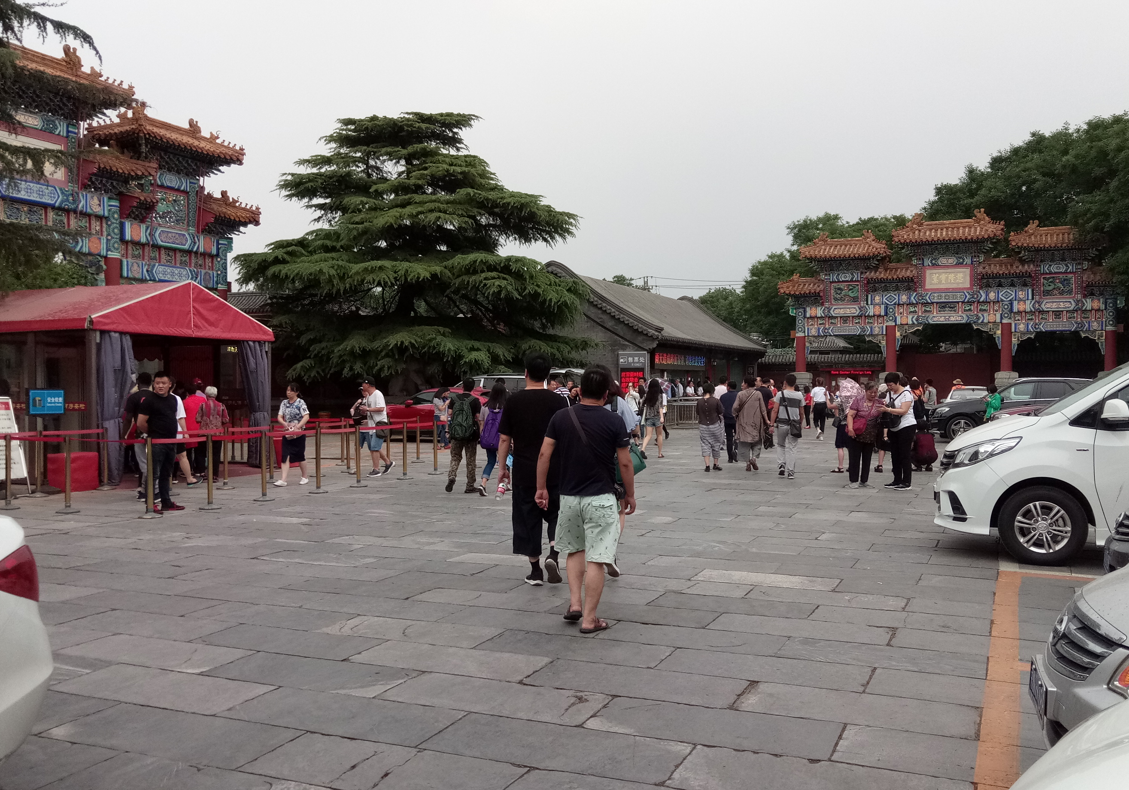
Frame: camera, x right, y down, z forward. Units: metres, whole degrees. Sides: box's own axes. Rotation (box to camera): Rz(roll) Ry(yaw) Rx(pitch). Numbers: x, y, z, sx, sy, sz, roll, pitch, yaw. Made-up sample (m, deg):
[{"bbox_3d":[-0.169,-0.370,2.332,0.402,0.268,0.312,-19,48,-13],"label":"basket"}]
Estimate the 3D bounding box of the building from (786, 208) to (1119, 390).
[{"bbox_3d":[17.290,-3.758,46.928,15.000,9.070,2.500,0,1,22],"label":"building"}]

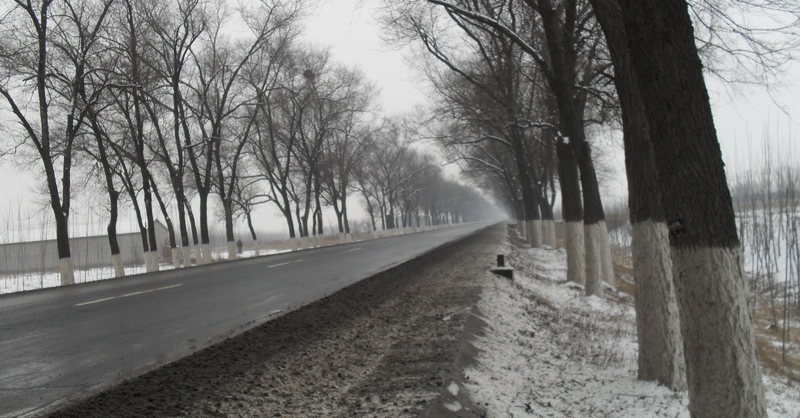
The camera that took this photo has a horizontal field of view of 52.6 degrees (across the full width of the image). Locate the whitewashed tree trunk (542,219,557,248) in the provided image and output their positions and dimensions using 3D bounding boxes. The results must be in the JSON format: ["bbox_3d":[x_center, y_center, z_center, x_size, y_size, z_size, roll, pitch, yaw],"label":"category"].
[{"bbox_3d":[7.556,1.266,40.750,0.557,1.396,0.557,-6,-2,10],"label":"whitewashed tree trunk"}]

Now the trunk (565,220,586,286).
[{"bbox_3d":[3.984,0.990,18.396,0.440,1.406,0.440,-3,-1,12],"label":"trunk"}]

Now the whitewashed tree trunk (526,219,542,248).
[{"bbox_3d":[7.041,1.296,41.884,0.626,1.420,0.626,-4,-1,9],"label":"whitewashed tree trunk"}]

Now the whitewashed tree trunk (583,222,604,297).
[{"bbox_3d":[3.737,0.990,15.629,0.354,1.377,0.354,-3,-1,13],"label":"whitewashed tree trunk"}]

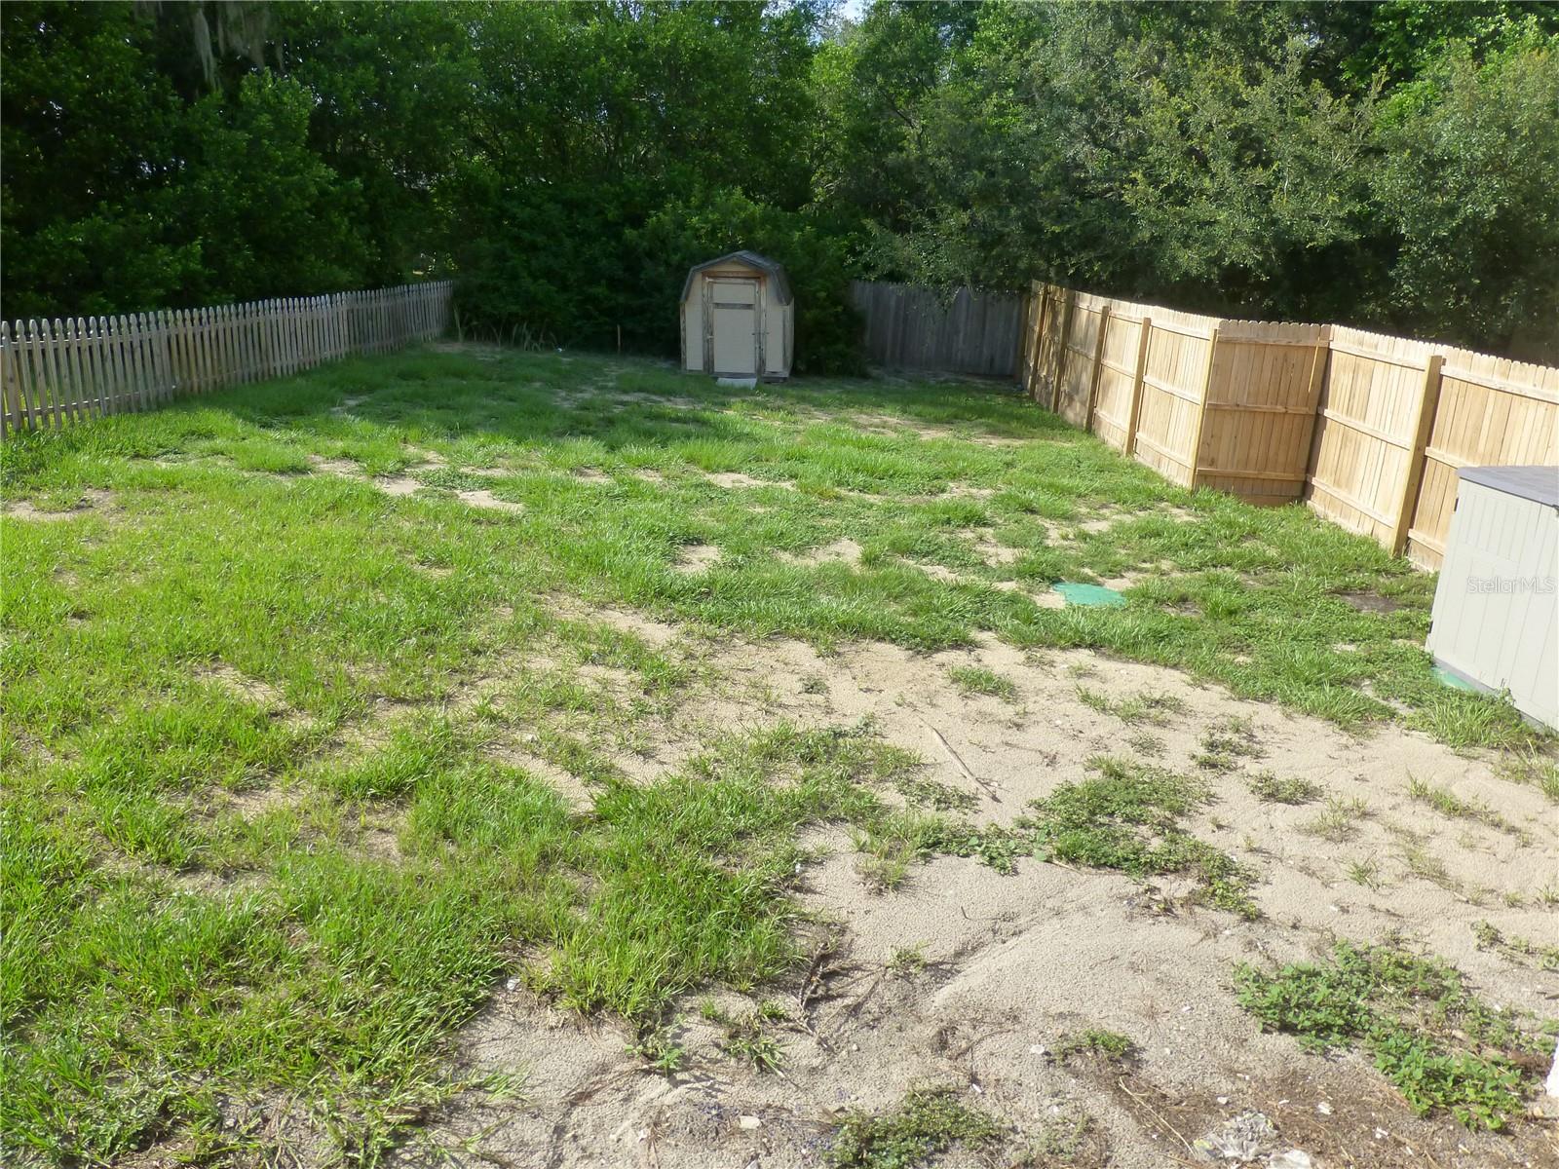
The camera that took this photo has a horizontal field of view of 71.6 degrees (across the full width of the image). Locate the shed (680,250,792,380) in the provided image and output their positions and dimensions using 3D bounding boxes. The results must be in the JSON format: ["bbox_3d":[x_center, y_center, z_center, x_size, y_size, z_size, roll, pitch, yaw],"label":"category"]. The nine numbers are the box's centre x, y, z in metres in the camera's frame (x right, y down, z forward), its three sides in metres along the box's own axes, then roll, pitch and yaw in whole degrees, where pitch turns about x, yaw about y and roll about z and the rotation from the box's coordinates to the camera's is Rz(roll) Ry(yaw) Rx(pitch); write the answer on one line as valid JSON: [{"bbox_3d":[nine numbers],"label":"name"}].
[{"bbox_3d":[-0.766,-5.322,21.275,2.020,2.270,2.300,3,18,3],"label":"shed"}]

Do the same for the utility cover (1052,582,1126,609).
[{"bbox_3d":[2.375,0.088,8.335,0.610,0.050,0.610,3,18,3],"label":"utility cover"}]

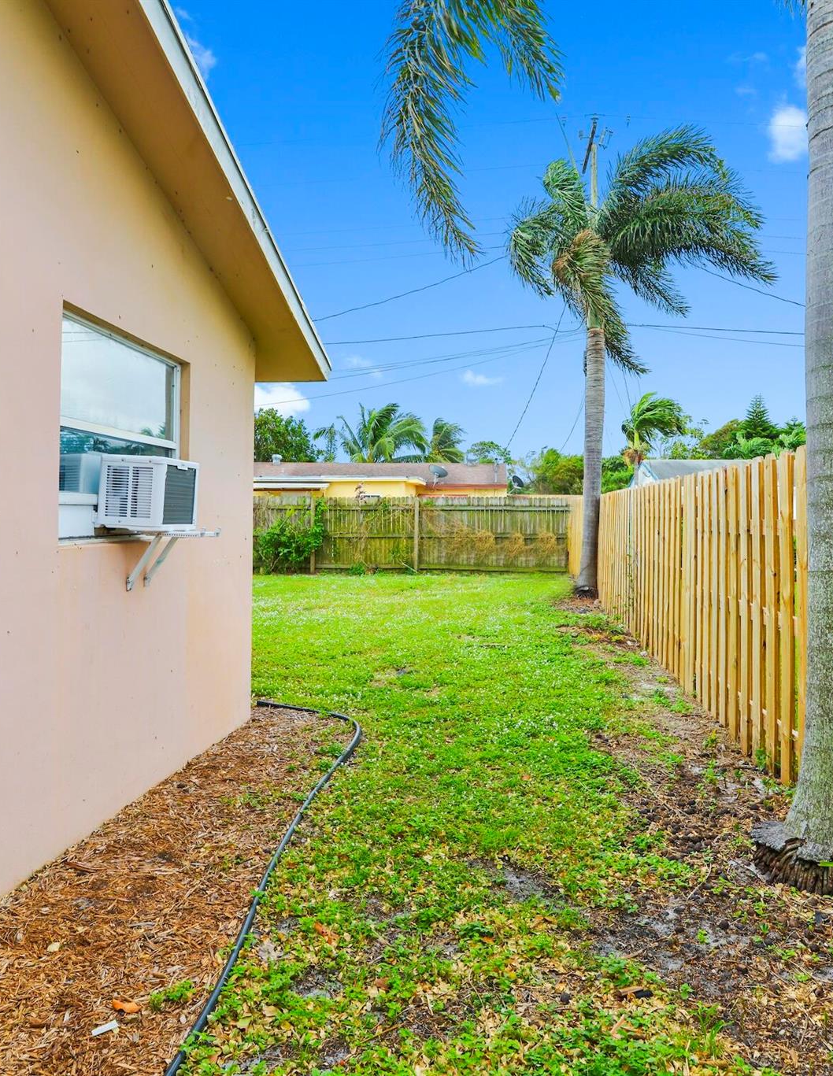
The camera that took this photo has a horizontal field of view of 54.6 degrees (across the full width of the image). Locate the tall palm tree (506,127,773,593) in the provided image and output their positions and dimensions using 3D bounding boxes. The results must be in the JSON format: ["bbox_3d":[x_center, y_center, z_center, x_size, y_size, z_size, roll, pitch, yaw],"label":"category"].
[{"bbox_3d":[3.633,-2.886,13.100,4.200,7.590,3.900,1,1,0],"label":"tall palm tree"}]

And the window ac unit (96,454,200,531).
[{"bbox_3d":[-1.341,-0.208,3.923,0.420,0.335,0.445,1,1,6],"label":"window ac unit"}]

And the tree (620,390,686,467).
[{"bbox_3d":[7.049,-1.744,24.000,2.000,5.250,2.000,1,1,0],"label":"tree"}]

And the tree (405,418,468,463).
[{"bbox_3d":[1.019,-3.234,45.000,3.700,6.960,3.700,1,1,0],"label":"tree"}]

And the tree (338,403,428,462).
[{"bbox_3d":[-1.856,-3.541,44.000,4.900,7.700,4.700,1,1,0],"label":"tree"}]

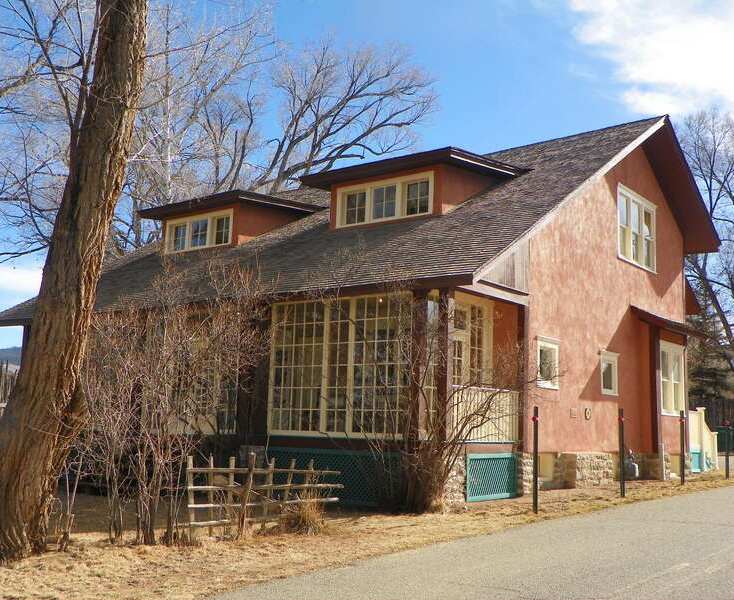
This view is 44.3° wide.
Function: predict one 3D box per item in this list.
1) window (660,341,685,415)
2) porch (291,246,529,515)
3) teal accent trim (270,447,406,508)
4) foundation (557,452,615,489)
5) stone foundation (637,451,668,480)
[{"bbox_3d":[7.377,1.940,21.764,0.120,1.720,1.620,-5,-11,38],"label":"window"},{"bbox_3d":[0.650,1.713,17.044,3.950,4.050,2.850,-5,-11,38],"label":"porch"},{"bbox_3d":[-0.630,3.159,16.139,3.190,0.960,0.100,-5,-11,38],"label":"teal accent trim"},{"bbox_3d":[4.511,3.455,18.398,0.380,0.640,1.930,-5,-11,38],"label":"foundation"},{"bbox_3d":[6.647,3.871,20.965,0.510,0.610,0.460,-5,-11,38],"label":"stone foundation"}]

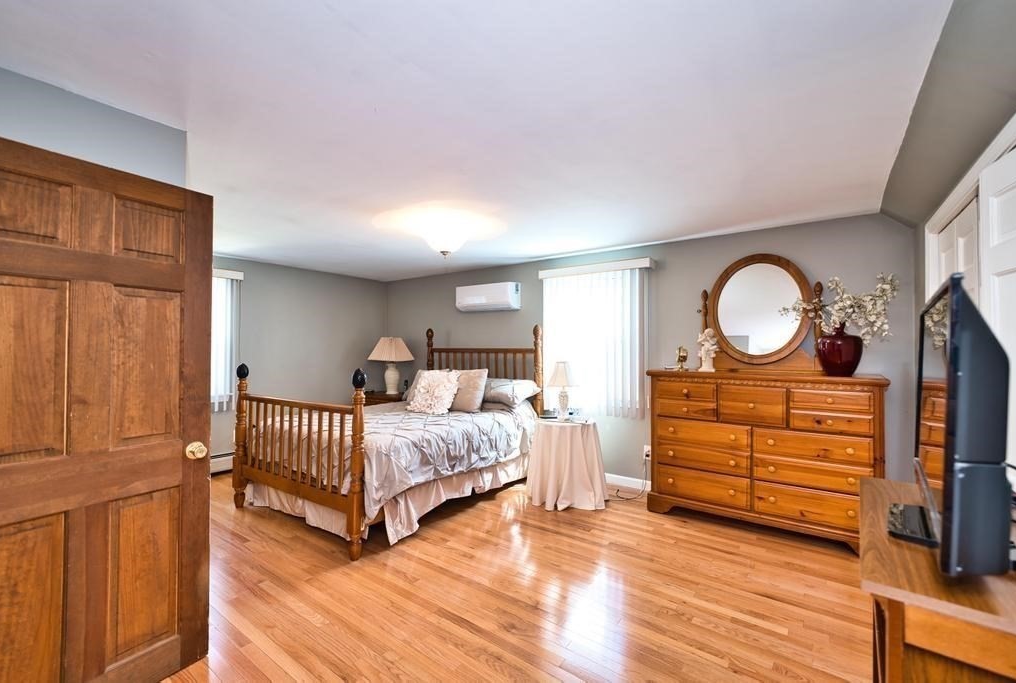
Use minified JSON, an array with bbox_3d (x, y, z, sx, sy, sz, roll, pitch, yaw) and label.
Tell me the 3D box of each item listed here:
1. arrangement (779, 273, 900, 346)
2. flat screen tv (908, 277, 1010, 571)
[{"bbox_3d":[2.300,-0.215,2.790,0.650,0.490,0.400,0,-1,35],"label":"arrangement"},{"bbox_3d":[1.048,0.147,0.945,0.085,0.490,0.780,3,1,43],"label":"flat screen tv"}]

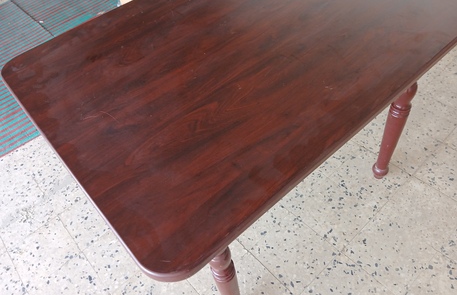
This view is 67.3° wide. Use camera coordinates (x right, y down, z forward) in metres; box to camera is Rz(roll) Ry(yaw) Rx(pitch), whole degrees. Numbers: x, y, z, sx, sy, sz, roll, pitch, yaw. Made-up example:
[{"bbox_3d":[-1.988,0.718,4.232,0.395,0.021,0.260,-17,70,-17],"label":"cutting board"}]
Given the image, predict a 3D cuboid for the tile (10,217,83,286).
[{"bbox_3d":[-0.795,0.457,1.492,0.250,0.020,0.250,-37,54,-22],"label":"tile"}]

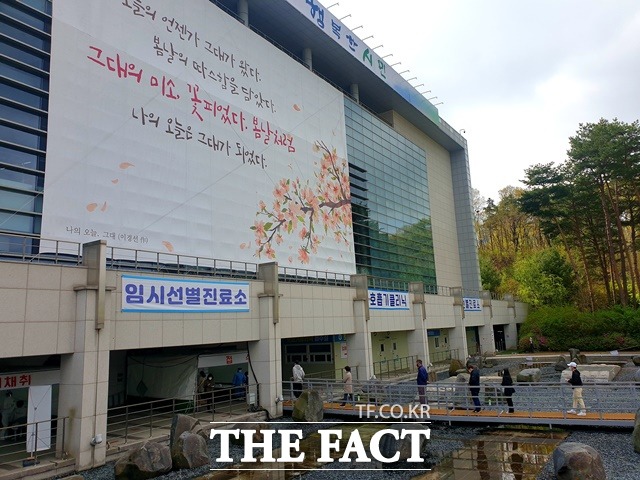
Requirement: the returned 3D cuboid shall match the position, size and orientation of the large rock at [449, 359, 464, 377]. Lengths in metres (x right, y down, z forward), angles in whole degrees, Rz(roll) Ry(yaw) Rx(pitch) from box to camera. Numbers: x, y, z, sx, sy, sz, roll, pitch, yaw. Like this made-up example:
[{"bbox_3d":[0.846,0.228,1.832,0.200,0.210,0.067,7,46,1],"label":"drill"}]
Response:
[{"bbox_3d":[9.710,9.075,34.232,1.020,1.100,0.900,-6,-11,14],"label":"large rock"}]

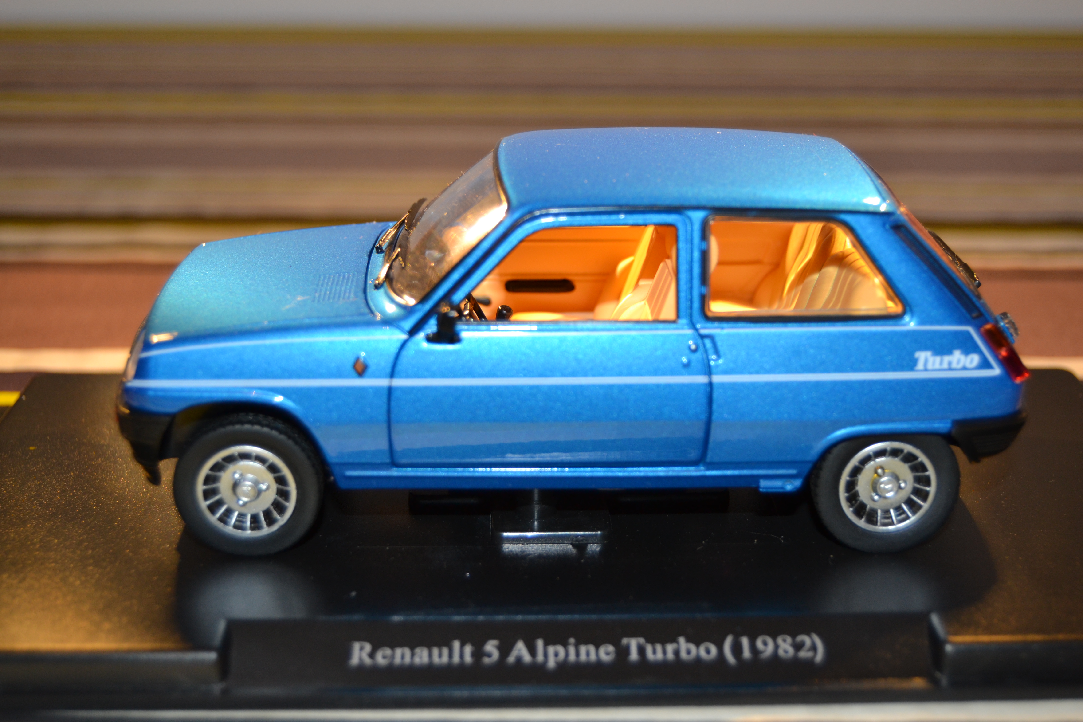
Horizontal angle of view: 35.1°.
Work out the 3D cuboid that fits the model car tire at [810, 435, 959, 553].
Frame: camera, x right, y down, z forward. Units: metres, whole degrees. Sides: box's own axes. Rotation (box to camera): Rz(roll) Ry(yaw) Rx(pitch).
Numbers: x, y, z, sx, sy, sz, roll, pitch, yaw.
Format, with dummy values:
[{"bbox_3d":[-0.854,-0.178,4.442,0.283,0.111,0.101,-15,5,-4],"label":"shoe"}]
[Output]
[{"bbox_3d":[0.055,0.019,0.273,0.023,0.023,0.007,0,19,-2],"label":"model car tire"}]

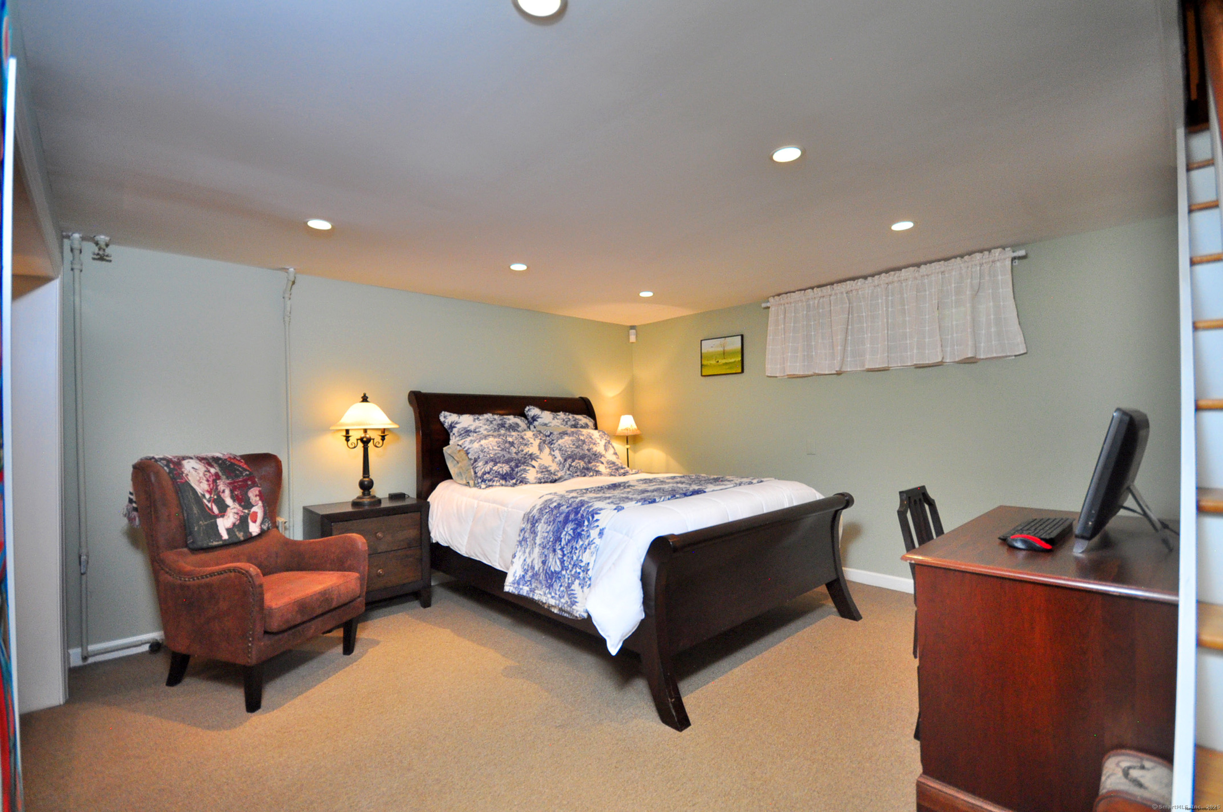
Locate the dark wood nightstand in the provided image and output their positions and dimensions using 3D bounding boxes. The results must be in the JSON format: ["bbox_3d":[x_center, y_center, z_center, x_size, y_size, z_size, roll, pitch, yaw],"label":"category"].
[{"bbox_3d":[-1.505,0.942,3.151,0.610,0.667,0.360,0,0,-42],"label":"dark wood nightstand"}]

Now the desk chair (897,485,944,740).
[{"bbox_3d":[1.397,0.768,1.892,0.450,0.930,0.480,0,0,-42],"label":"desk chair"}]

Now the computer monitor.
[{"bbox_3d":[1.687,0.228,1.670,0.500,0.450,0.220,0,0,-42],"label":"computer monitor"}]

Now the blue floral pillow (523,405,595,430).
[{"bbox_3d":[-0.403,0.282,4.127,0.680,0.480,0.180,0,-15,-42],"label":"blue floral pillow"}]

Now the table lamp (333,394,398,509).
[{"bbox_3d":[-1.526,0.265,3.157,0.390,0.690,0.390,0,0,-42],"label":"table lamp"}]

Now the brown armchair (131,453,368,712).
[{"bbox_3d":[-1.701,0.754,2.488,0.730,1.040,0.700,-1,0,20],"label":"brown armchair"}]

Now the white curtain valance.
[{"bbox_3d":[1.740,-0.564,3.399,0.100,0.620,1.600,0,0,-42],"label":"white curtain valance"}]

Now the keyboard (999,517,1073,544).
[{"bbox_3d":[1.516,0.443,1.802,0.460,0.025,0.140,0,0,-42],"label":"keyboard"}]

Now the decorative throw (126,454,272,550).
[{"bbox_3d":[-1.942,0.437,2.453,0.320,0.420,0.460,-1,0,20],"label":"decorative throw"}]

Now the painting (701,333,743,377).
[{"bbox_3d":[0.930,-0.419,4.329,0.030,0.330,0.430,0,0,-42],"label":"painting"}]

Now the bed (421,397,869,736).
[{"bbox_3d":[0.023,0.577,3.282,1.580,1.360,2.320,0,0,-43],"label":"bed"}]

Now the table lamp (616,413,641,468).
[{"bbox_3d":[0.152,0.337,4.572,0.300,0.520,0.300,-1,0,0],"label":"table lamp"}]

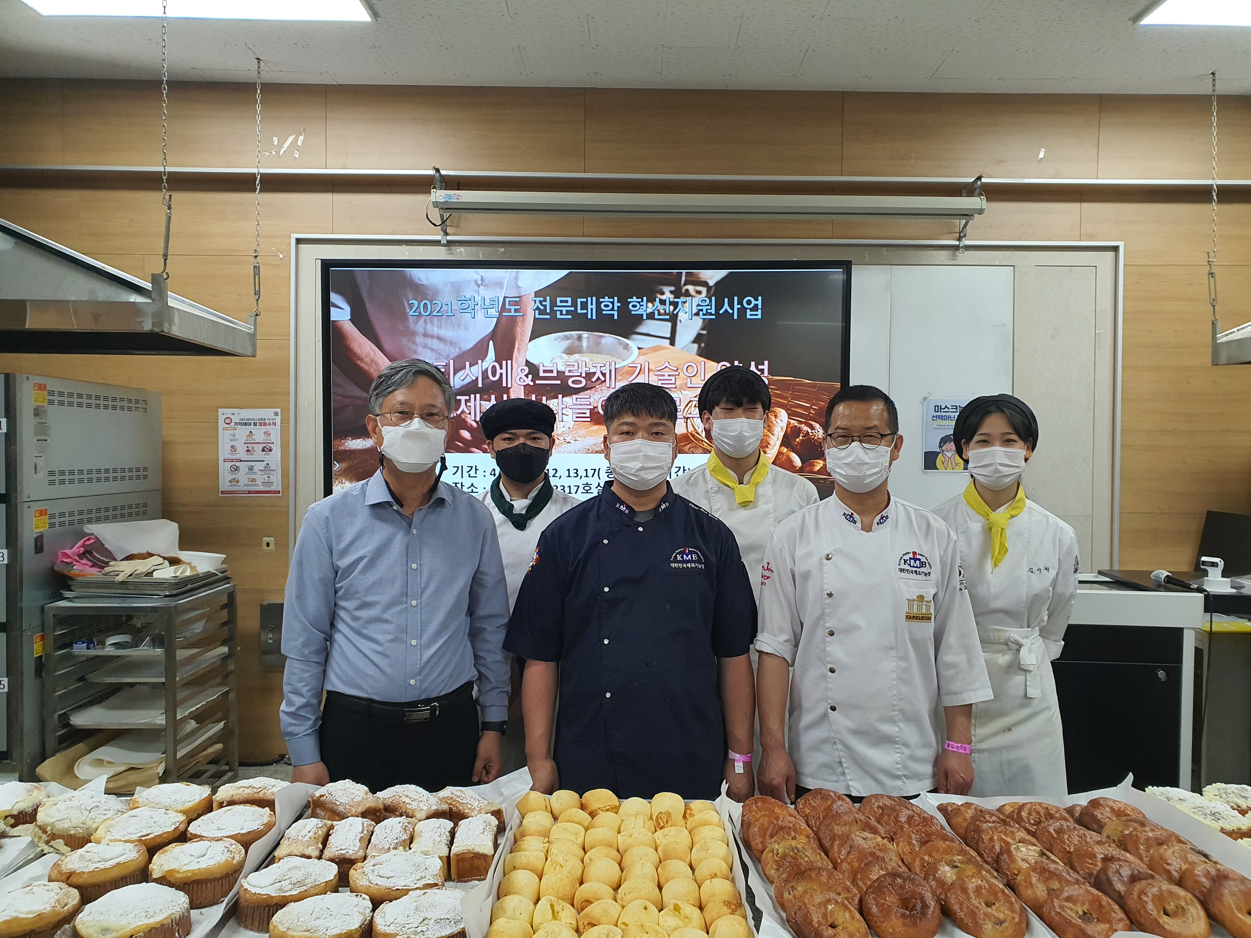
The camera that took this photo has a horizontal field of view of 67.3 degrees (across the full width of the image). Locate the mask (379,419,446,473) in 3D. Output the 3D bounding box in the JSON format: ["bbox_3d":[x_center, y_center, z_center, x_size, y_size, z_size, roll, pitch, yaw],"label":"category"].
[{"bbox_3d":[-0.444,-0.048,1.964,0.135,0.112,0.080,0,1,-19],"label":"mask"}]

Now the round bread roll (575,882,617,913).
[{"bbox_3d":[-0.045,0.658,1.433,0.064,0.048,0.064,0,1,-1],"label":"round bread roll"}]

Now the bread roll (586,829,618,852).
[{"bbox_3d":[-0.041,0.649,1.630,0.061,0.045,0.062,1,1,0],"label":"bread roll"}]

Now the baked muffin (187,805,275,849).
[{"bbox_3d":[-0.695,0.640,1.658,0.143,0.064,0.143,0,1,-1],"label":"baked muffin"}]

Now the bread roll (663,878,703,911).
[{"bbox_3d":[0.085,0.649,1.424,0.060,0.049,0.060,1,1,0],"label":"bread roll"}]

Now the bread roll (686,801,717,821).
[{"bbox_3d":[0.142,0.643,1.744,0.061,0.049,0.061,1,1,0],"label":"bread roll"}]

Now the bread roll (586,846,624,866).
[{"bbox_3d":[-0.035,0.655,1.565,0.062,0.048,0.062,0,1,-1],"label":"bread roll"}]

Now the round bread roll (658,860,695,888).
[{"bbox_3d":[0.082,0.657,1.513,0.058,0.048,0.058,1,1,0],"label":"round bread roll"}]

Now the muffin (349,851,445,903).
[{"bbox_3d":[-0.350,0.641,1.435,0.140,0.063,0.133,1,1,0],"label":"muffin"}]

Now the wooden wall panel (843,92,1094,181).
[{"bbox_3d":[1.609,-1.548,4.370,1.200,0.400,0.020,0,1,-1],"label":"wooden wall panel"}]

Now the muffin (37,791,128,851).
[{"bbox_3d":[-0.985,0.628,1.707,0.144,0.070,0.144,1,1,0],"label":"muffin"}]

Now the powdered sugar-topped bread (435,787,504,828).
[{"bbox_3d":[-0.275,0.592,1.636,0.120,0.066,0.073,1,1,10],"label":"powdered sugar-topped bread"}]

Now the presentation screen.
[{"bbox_3d":[-0.173,-0.242,4.200,2.350,1.380,0.080,0,3,0],"label":"presentation screen"}]

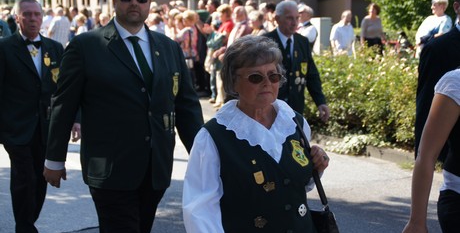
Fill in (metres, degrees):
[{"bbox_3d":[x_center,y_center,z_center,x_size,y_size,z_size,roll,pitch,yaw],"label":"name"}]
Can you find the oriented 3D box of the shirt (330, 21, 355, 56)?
[{"bbox_3d":[2.046,-1.400,17.400,0.500,0.690,0.340,-6,8,-44],"label":"shirt"}]

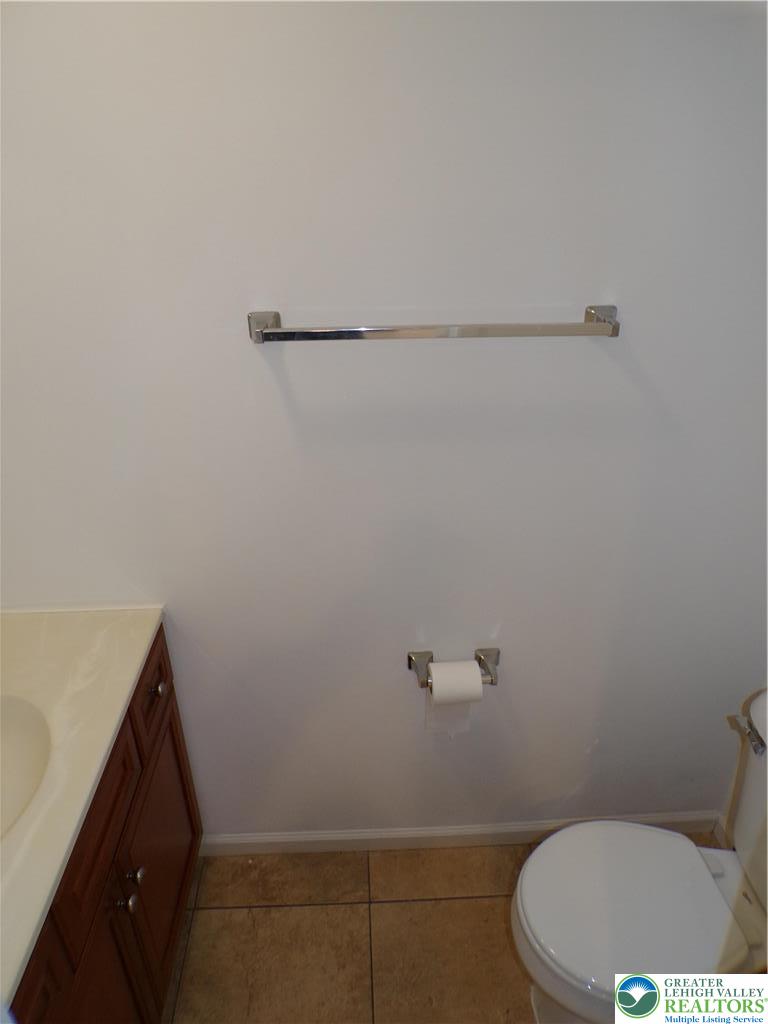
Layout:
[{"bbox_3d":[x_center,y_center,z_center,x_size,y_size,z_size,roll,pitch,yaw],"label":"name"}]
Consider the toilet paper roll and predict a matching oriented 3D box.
[{"bbox_3d":[0.166,0.387,1.612,0.107,0.090,0.090,-2,28,-2],"label":"toilet paper roll"}]

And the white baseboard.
[{"bbox_3d":[0.212,0.880,1.940,1.422,0.078,0.013,-2,28,-2],"label":"white baseboard"}]

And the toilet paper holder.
[{"bbox_3d":[0.166,0.364,1.631,0.214,0.053,0.078,-2,28,-2],"label":"toilet paper holder"}]

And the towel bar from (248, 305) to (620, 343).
[{"bbox_3d":[0.095,-0.327,1.264,0.678,0.053,0.078,-2,28,-2],"label":"towel bar"}]

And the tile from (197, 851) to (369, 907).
[{"bbox_3d":[-0.262,0.971,1.871,0.450,0.010,0.152,-2,28,-2],"label":"tile"}]

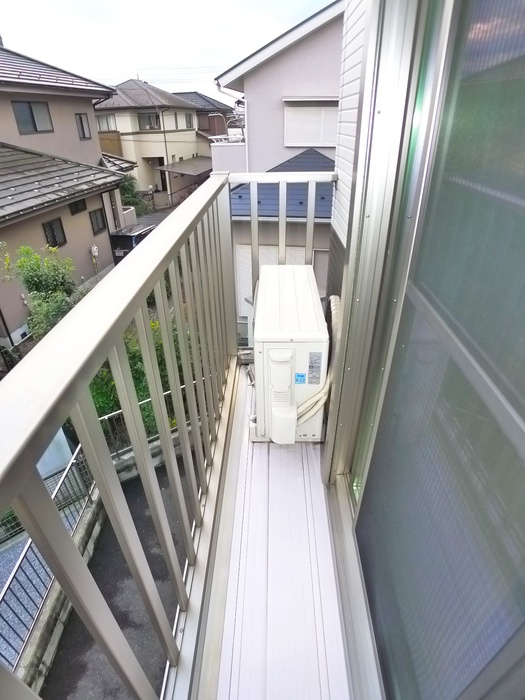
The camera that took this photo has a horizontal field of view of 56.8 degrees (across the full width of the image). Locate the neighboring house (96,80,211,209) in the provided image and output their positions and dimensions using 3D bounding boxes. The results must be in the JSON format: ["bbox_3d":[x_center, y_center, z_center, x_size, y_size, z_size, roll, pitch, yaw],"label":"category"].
[{"bbox_3d":[-8.368,-13.542,31.000,7.300,7.100,8.600,3,27,6],"label":"neighboring house"}]

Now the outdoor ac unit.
[{"bbox_3d":[0.125,-0.035,2.380,0.295,0.520,0.860,0,27,1],"label":"outdoor ac unit"}]

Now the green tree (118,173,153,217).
[{"bbox_3d":[-6.673,-8.055,25.300,1.800,2.100,1.700,3,27,6],"label":"green tree"}]

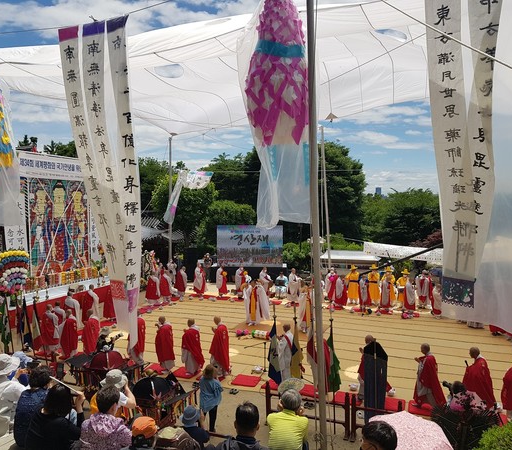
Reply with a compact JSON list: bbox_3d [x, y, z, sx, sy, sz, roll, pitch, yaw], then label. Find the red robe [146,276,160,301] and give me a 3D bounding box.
[{"bbox_3d":[-4.890,3.029,21.500,0.600,1.145,0.450,2,4,18],"label":"red robe"}]

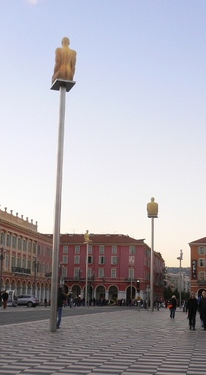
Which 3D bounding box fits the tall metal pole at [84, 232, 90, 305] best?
[{"bbox_3d":[-2.566,13.033,81.852,1.250,12.030,1.100,1,-12,0],"label":"tall metal pole"}]

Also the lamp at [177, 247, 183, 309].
[{"bbox_3d":[16.104,18.683,104.164,1.250,11.600,1.100,1,-12,0],"label":"lamp"}]

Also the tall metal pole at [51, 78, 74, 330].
[{"bbox_3d":[-1.778,0.614,20.279,0.880,10.100,1.080,6,-13,-19],"label":"tall metal pole"}]

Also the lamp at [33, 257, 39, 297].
[{"bbox_3d":[-14.023,18.932,103.938,1.250,9.100,1.250,2,-12,0],"label":"lamp"}]

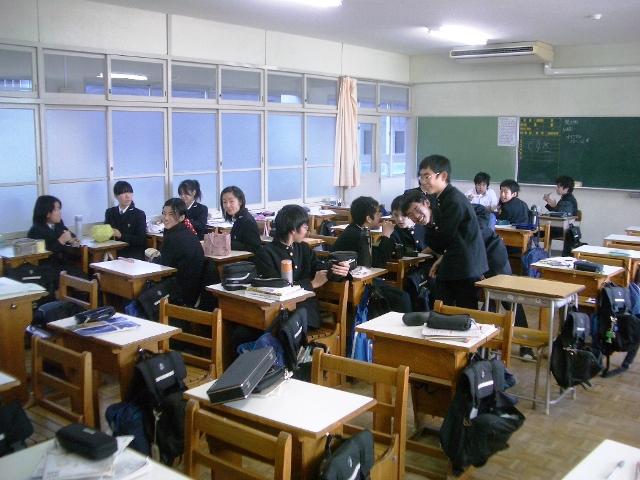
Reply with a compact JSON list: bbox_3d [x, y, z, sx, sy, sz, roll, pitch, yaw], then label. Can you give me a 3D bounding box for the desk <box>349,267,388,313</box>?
[{"bbox_3d":[0.142,0.583,4.715,0.600,0.765,0.378,7,11,37],"label":"desk"}]

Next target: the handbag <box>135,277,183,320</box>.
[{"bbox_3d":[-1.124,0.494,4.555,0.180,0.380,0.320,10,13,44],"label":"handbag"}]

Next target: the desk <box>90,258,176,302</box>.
[{"bbox_3d":[-1.397,0.567,4.899,0.630,0.739,0.352,7,12,40],"label":"desk"}]

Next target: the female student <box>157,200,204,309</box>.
[{"bbox_3d":[-1.080,0.334,4.830,0.620,1.260,0.470,4,10,17],"label":"female student"}]

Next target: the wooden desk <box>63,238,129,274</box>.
[{"bbox_3d":[-2.049,0.398,5.912,0.600,0.750,0.370,8,12,38],"label":"wooden desk"}]

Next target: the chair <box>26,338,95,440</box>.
[{"bbox_3d":[-1.286,0.882,2.851,0.450,0.768,0.430,6,11,35],"label":"chair"}]

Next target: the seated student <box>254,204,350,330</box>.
[{"bbox_3d":[-0.130,0.422,4.330,0.600,1.270,0.680,0,10,-5],"label":"seated student"}]

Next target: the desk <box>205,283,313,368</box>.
[{"bbox_3d":[-0.377,0.685,4.122,0.630,0.739,0.352,8,13,43],"label":"desk"}]

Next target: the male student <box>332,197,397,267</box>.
[{"bbox_3d":[0.400,0.309,4.980,0.660,1.270,0.480,3,10,12],"label":"male student"}]

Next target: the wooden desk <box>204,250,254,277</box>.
[{"bbox_3d":[-0.879,0.474,5.391,0.600,0.765,0.378,8,12,40],"label":"wooden desk"}]

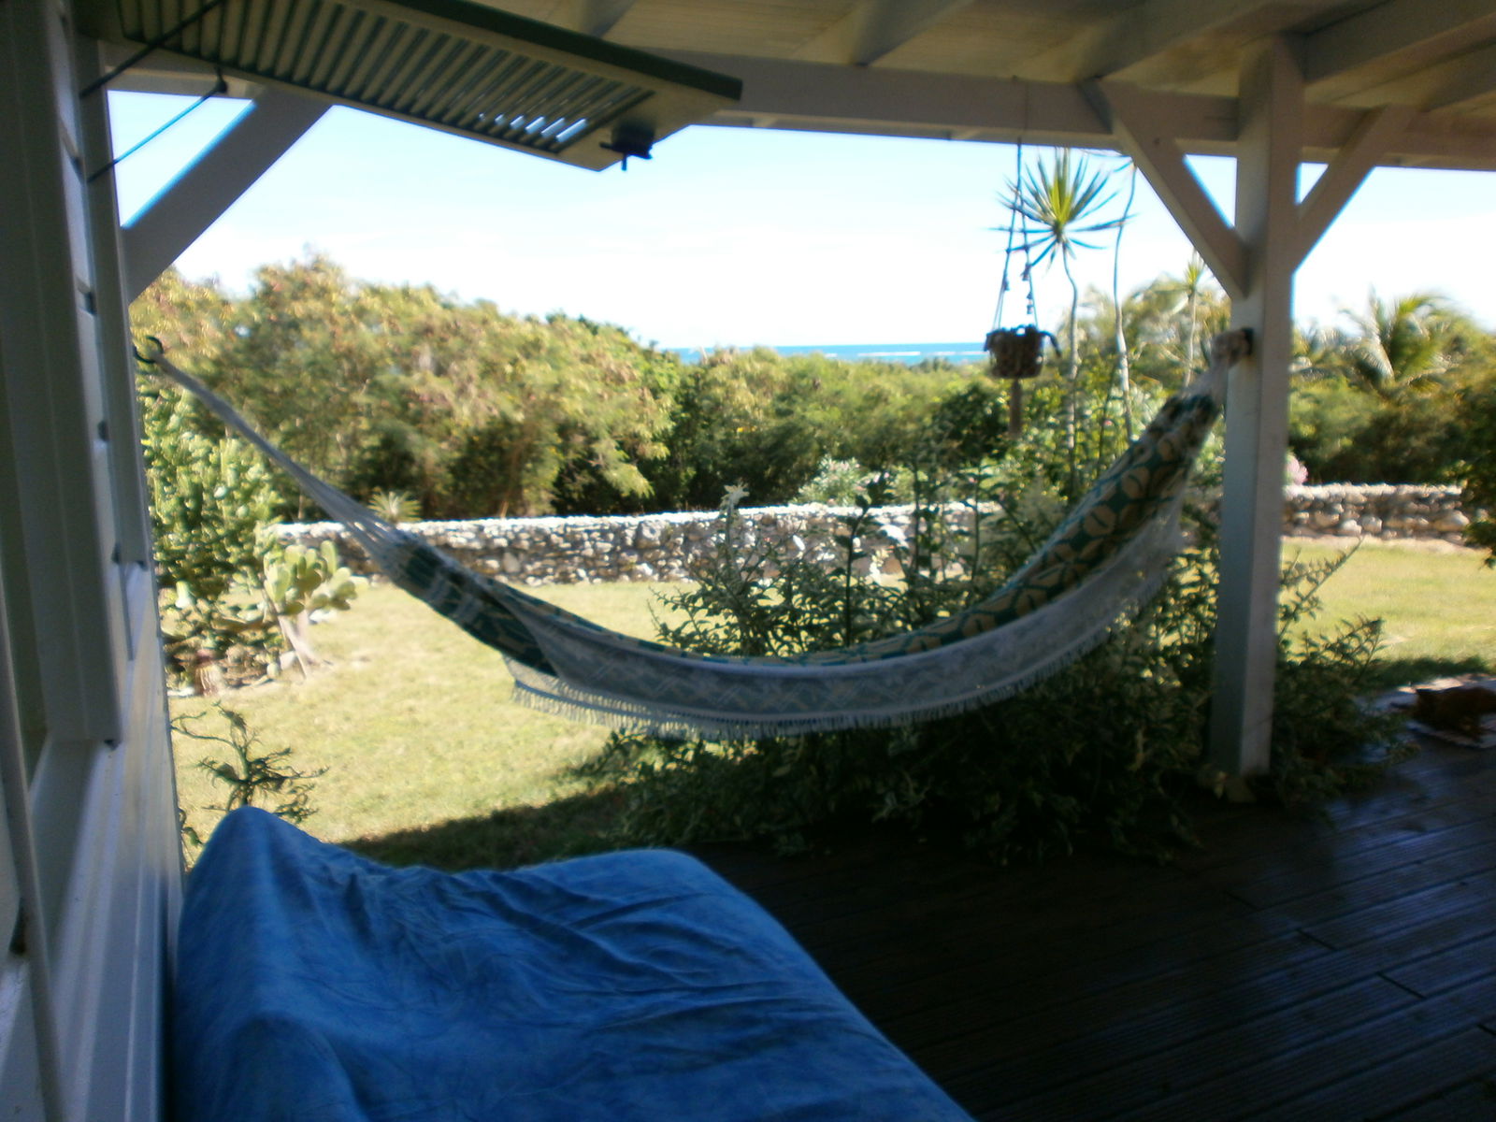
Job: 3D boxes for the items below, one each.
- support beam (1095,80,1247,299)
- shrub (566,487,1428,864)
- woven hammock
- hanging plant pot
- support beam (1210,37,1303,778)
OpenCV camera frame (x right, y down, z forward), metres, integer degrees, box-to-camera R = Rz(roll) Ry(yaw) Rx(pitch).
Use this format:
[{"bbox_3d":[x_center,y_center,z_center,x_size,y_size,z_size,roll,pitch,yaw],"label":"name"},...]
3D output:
[{"bbox_3d":[1.426,-1.249,3.906,0.990,0.125,0.085,43,-9,-24],"label":"support beam"},{"bbox_3d":[0.845,0.283,4.312,3.000,1.300,1.250,-5,11,-23],"label":"shrub"},{"bbox_3d":[0.178,-0.072,3.515,3.450,1.200,0.450,-5,11,-23],"label":"woven hammock"},{"bbox_3d":[0.858,-0.663,3.732,0.205,0.180,0.205,-1,10,0],"label":"hanging plant pot"},{"bbox_3d":[1.823,-0.474,4.188,0.148,2.560,0.148,-5,11,-23],"label":"support beam"}]

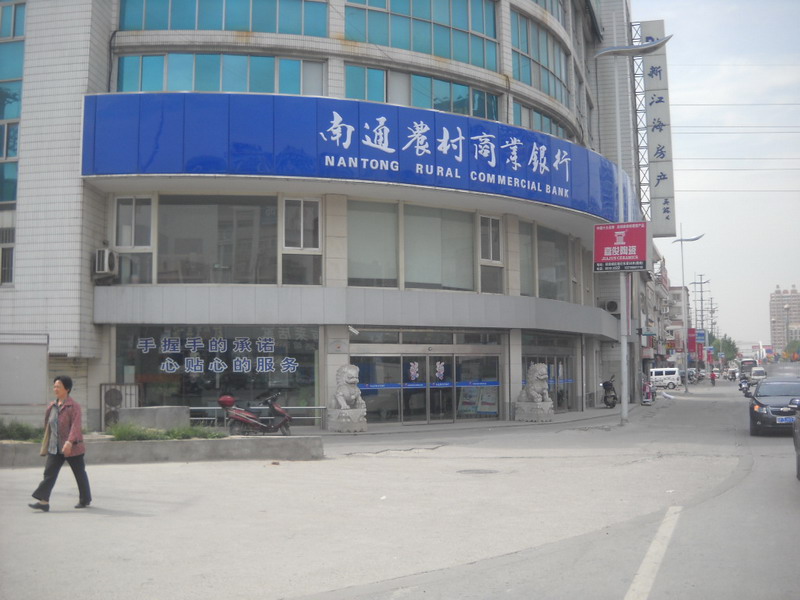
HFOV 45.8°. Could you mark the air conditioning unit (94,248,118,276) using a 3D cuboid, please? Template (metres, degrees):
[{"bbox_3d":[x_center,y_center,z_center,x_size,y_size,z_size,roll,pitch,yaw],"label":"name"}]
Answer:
[{"bbox_3d":[-7.379,-0.928,23.900,0.290,0.580,0.800,-1,-4,3],"label":"air conditioning unit"}]

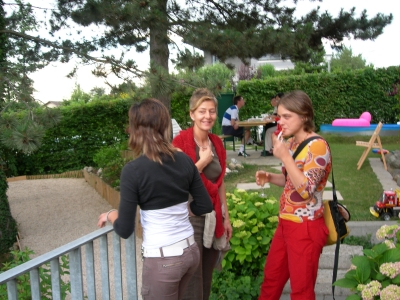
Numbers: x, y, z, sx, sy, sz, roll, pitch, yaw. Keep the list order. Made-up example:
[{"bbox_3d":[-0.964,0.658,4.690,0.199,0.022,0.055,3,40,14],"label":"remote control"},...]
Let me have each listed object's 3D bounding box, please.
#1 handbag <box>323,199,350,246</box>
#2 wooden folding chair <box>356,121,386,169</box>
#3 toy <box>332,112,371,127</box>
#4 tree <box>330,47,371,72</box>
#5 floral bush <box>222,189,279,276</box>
[{"bbox_3d":[0.705,0.380,2.300,0.130,0.220,0.240,-6,5,29],"label":"handbag"},{"bbox_3d":[2.938,-0.060,7.500,0.510,0.790,0.480,0,5,16],"label":"wooden folding chair"},{"bbox_3d":[4.658,-0.913,13.500,1.120,0.460,0.800,-1,4,0],"label":"toy"},{"bbox_3d":[9.664,-3.909,28.210,3.000,5.400,3.000,-1,4,0],"label":"tree"},{"bbox_3d":[0.391,0.639,3.400,0.600,0.670,0.550,-1,4,0],"label":"floral bush"}]

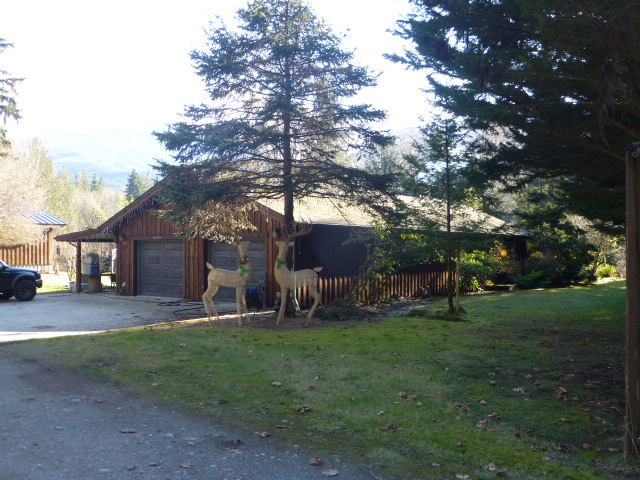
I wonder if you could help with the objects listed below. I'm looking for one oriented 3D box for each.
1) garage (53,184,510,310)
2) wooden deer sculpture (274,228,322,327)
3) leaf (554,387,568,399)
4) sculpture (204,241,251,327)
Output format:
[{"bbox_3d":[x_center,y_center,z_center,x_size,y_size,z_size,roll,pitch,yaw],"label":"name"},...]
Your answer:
[{"bbox_3d":[-0.697,-0.042,29.262,13.495,4.531,17.139,-1,-1,38],"label":"garage"},{"bbox_3d":[-0.475,0.796,13.900,1.070,2.180,0.550,0,-1,2],"label":"wooden deer sculpture"},{"bbox_3d":[2.689,1.698,7.000,0.160,0.080,0.140,0,-1,18],"label":"leaf"},{"bbox_3d":[-2.060,0.953,14.000,1.060,1.880,0.450,0,-1,15],"label":"sculpture"}]

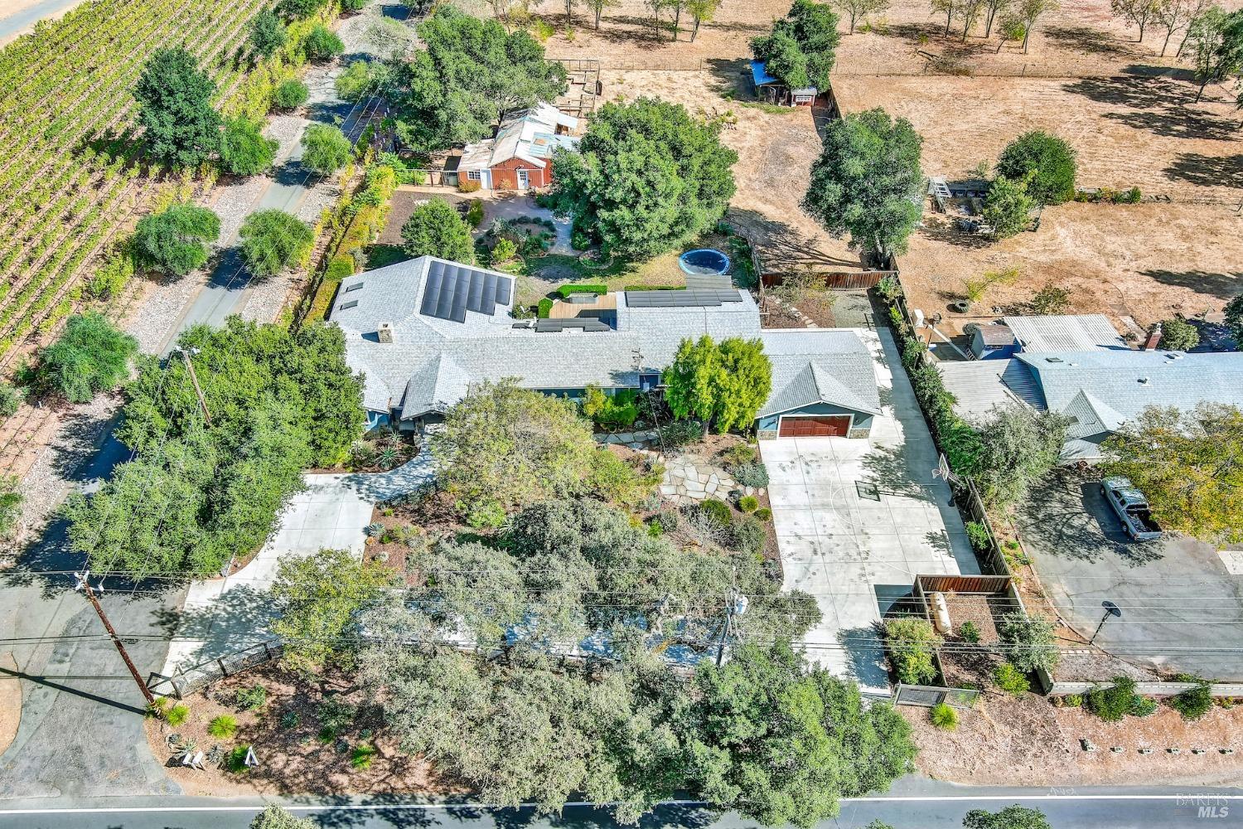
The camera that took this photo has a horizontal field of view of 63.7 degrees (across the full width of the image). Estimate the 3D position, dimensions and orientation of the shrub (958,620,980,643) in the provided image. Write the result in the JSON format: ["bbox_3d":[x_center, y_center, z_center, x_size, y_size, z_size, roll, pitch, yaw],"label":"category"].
[{"bbox_3d":[20.611,12.873,59.364,1.300,1.300,1.250,0,43,-3],"label":"shrub"}]

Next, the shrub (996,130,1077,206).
[{"bbox_3d":[39.395,-23.426,95.134,7.200,6.600,7.200,0,43,-3],"label":"shrub"}]

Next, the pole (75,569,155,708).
[{"bbox_3d":[-25.228,11.635,50.544,1.300,11.300,0.800,-1,42,-1],"label":"pole"}]

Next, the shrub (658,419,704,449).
[{"bbox_3d":[4.186,1.328,70.754,2.790,1.700,2.790,-1,42,-1],"label":"shrub"}]

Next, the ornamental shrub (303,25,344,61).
[{"bbox_3d":[-34.252,-42.769,115.256,4.500,3.800,4.500,0,43,-3],"label":"ornamental shrub"}]

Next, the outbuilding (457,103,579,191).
[{"bbox_3d":[-9.744,-26.775,99.204,11.000,3.500,12.000,3,43,1],"label":"outbuilding"}]

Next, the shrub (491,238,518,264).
[{"bbox_3d":[-10.088,-14.172,86.687,2.250,2.100,2.250,0,43,-3],"label":"shrub"}]

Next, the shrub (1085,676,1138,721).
[{"bbox_3d":[26.749,15.472,54.635,2.370,2.100,2.370,-1,42,-1],"label":"shrub"}]

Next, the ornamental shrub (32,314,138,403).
[{"bbox_3d":[-39.091,-4.204,73.491,6.660,6.300,6.660,-1,42,-1],"label":"ornamental shrub"}]

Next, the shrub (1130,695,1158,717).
[{"bbox_3d":[28.617,15.963,54.948,1.420,0.950,1.420,-1,42,-1],"label":"shrub"}]

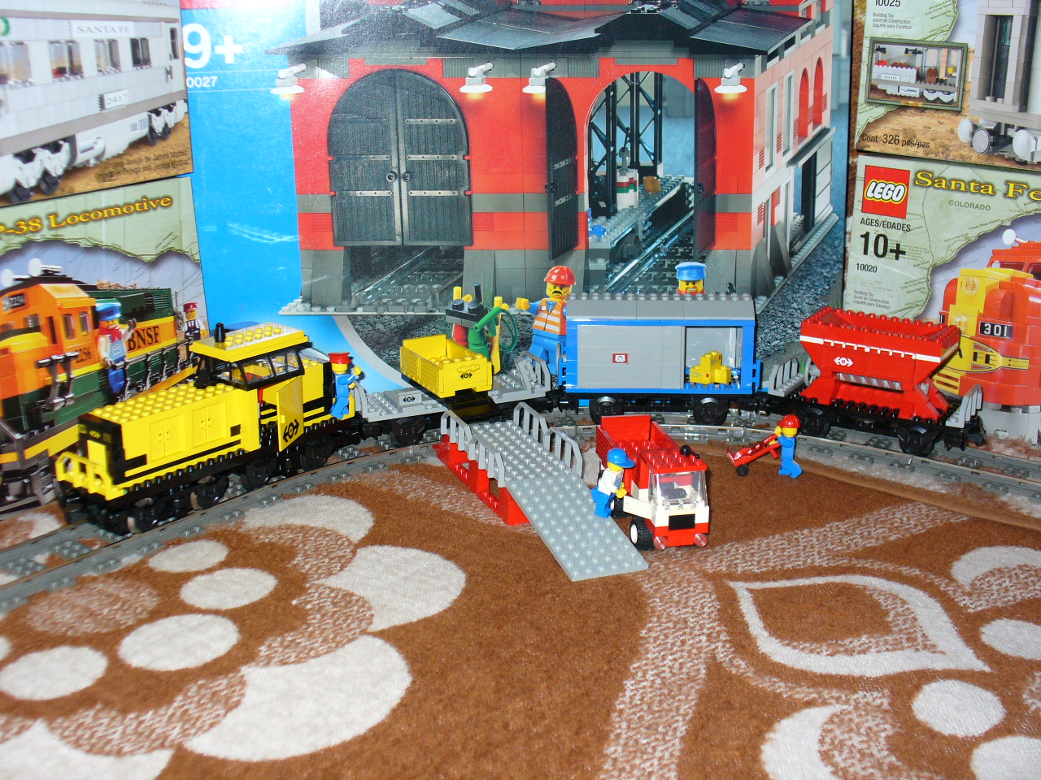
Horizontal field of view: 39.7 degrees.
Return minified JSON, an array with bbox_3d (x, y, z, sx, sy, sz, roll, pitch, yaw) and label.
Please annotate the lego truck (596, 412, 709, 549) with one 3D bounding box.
[{"bbox_3d":[0.080,0.053,0.873,0.041,0.057,0.119,-4,19,-12],"label":"lego truck"}]

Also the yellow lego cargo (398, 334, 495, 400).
[{"bbox_3d":[-0.052,-0.018,0.997,0.040,0.024,0.067,-9,20,-26],"label":"yellow lego cargo"}]

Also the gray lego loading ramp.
[{"bbox_3d":[0.012,0.056,0.881,0.063,0.038,0.194,-8,20,-23],"label":"gray lego loading ramp"}]

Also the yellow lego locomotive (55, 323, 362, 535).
[{"bbox_3d":[-0.192,0.012,0.904,0.050,0.116,0.216,14,23,36],"label":"yellow lego locomotive"}]

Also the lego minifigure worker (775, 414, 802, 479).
[{"bbox_3d":[0.177,0.036,0.957,0.018,0.040,0.023,3,18,8],"label":"lego minifigure worker"}]

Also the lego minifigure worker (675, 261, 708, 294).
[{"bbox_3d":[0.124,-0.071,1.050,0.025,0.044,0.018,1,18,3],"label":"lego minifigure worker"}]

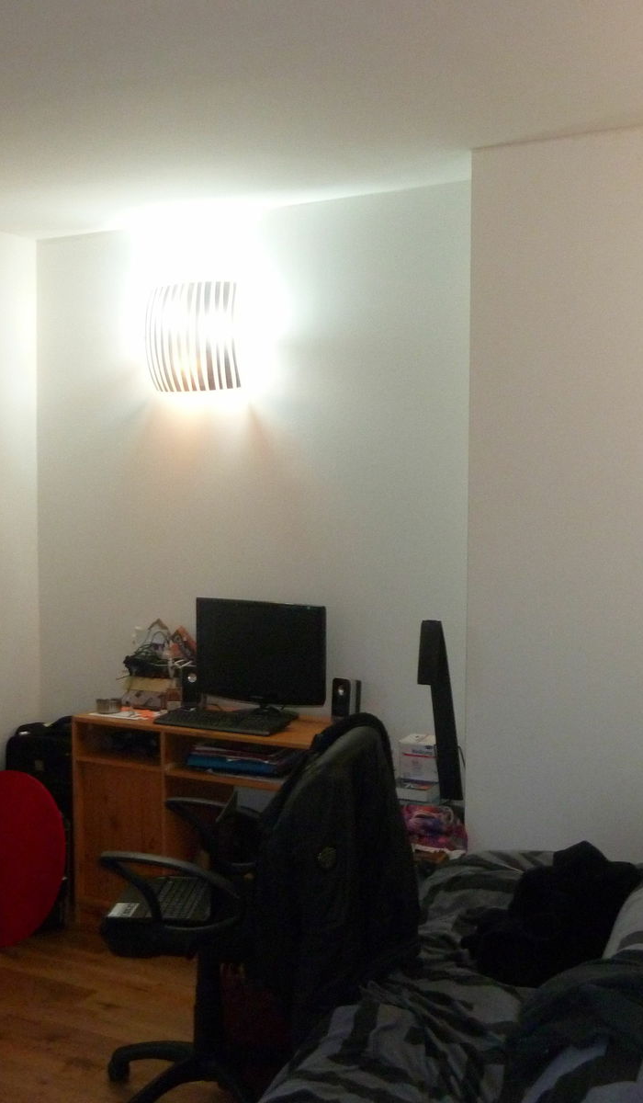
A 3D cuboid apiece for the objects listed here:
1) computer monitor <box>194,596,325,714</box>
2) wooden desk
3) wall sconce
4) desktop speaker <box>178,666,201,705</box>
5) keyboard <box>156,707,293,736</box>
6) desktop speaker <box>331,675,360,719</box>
[{"bbox_3d":[-0.202,0.367,4.075,0.535,0.396,0.198,2,3,34],"label":"computer monitor"},{"bbox_3d":[-0.306,0.933,4.032,0.990,0.731,0.470,2,3,31],"label":"wooden desk"},{"bbox_3d":[-0.448,-0.765,4.239,0.351,0.366,0.129,2,3,31],"label":"wall sconce"},{"bbox_3d":[-0.442,0.485,4.272,0.069,0.143,0.084,2,3,31],"label":"desktop speaker"},{"bbox_3d":[-0.321,0.555,3.924,0.446,0.030,0.178,2,3,31],"label":"keyboard"},{"bbox_3d":[0.090,0.495,4.027,0.069,0.143,0.084,2,3,31],"label":"desktop speaker"}]

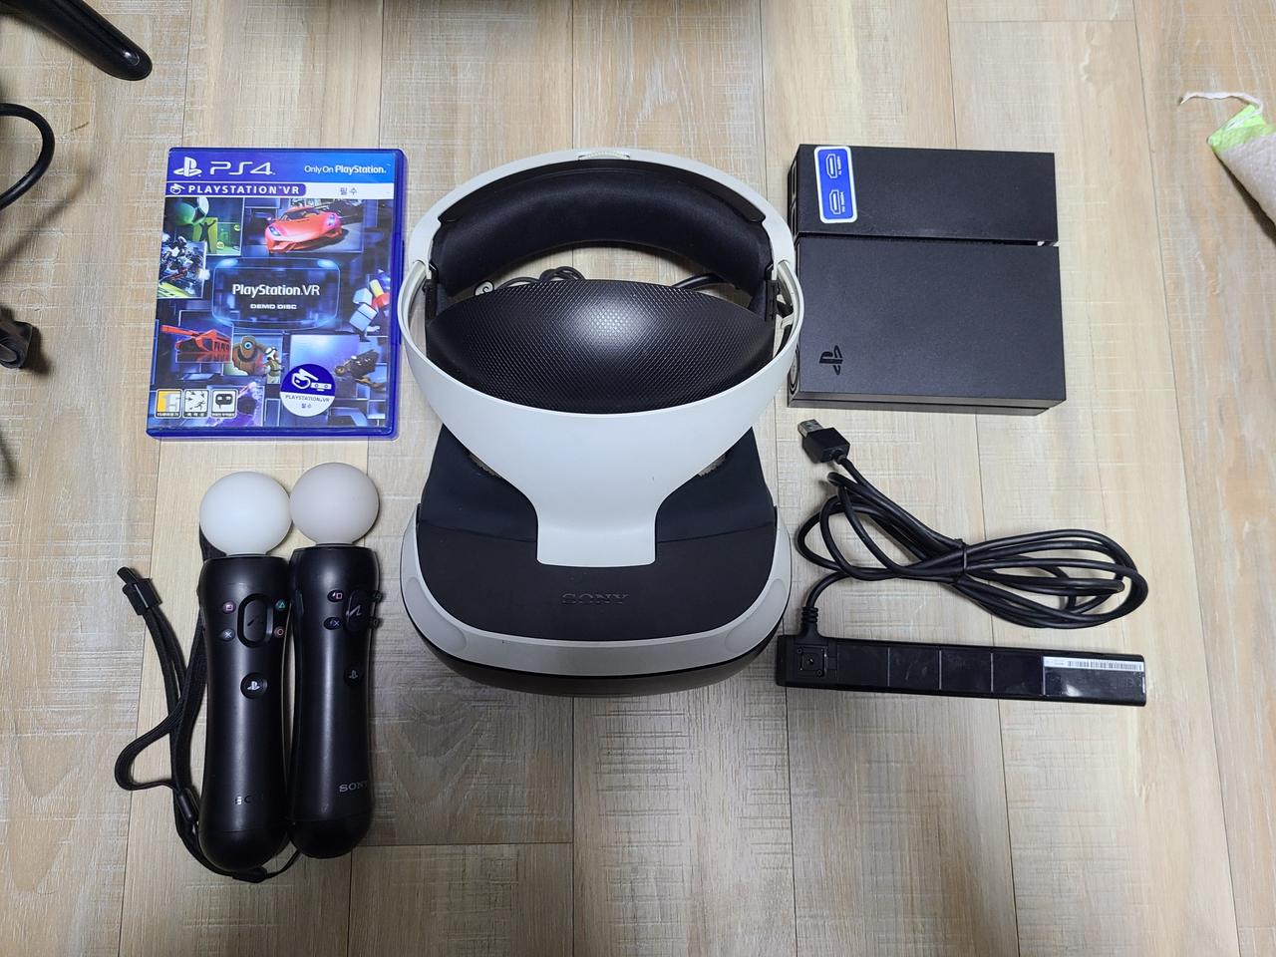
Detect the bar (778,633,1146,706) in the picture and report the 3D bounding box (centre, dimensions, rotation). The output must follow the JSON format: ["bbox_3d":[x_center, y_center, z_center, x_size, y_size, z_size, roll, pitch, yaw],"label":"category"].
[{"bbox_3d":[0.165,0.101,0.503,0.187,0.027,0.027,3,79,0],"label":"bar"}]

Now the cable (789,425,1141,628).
[{"bbox_3d":[0.174,0.025,0.517,0.178,0.030,0.113,0,79,-1],"label":"cable"}]

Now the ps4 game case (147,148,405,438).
[{"bbox_3d":[-0.200,-0.106,0.543,0.135,0.014,0.171,-1,79,-1],"label":"ps4 game case"}]

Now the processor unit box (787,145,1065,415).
[{"bbox_3d":[0.158,-0.110,0.537,0.142,0.037,0.142,2,79,0],"label":"processor unit box"}]

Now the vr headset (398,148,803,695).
[{"bbox_3d":[-0.019,-0.036,0.456,0.188,0.165,0.280,0,79,-1],"label":"vr headset"}]

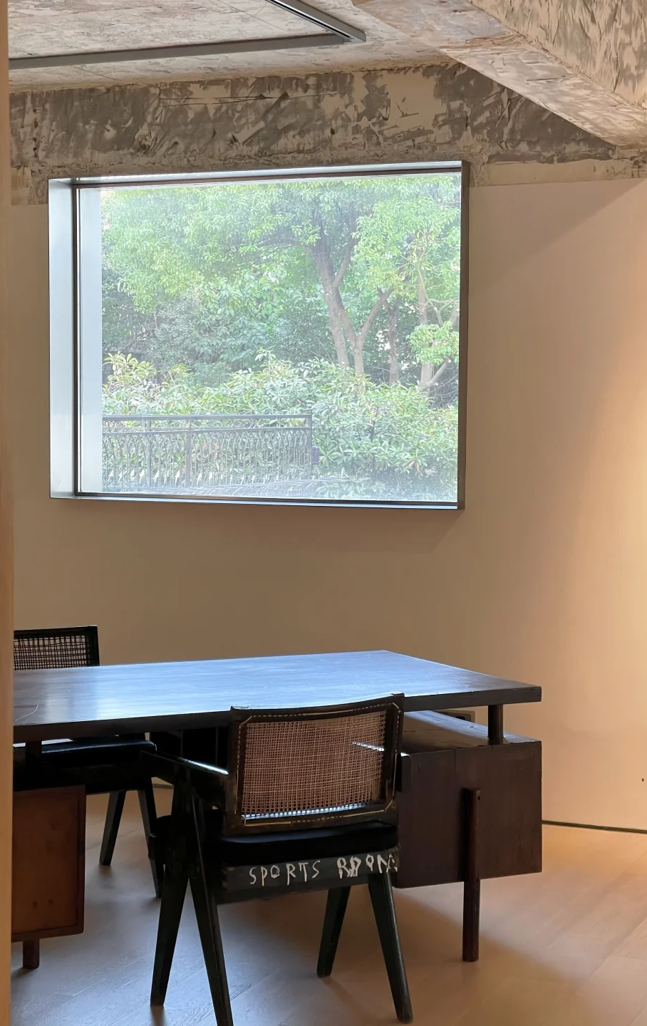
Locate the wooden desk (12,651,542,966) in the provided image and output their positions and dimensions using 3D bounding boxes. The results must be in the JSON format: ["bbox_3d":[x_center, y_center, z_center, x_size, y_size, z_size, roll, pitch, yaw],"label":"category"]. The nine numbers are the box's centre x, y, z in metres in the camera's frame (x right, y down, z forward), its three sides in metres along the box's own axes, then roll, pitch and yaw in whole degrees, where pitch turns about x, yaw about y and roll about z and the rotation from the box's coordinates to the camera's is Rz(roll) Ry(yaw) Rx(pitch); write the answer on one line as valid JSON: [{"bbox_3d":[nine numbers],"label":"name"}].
[{"bbox_3d":[-0.400,0.840,5.218,1.780,0.738,0.889,-1,4,-27],"label":"wooden desk"}]

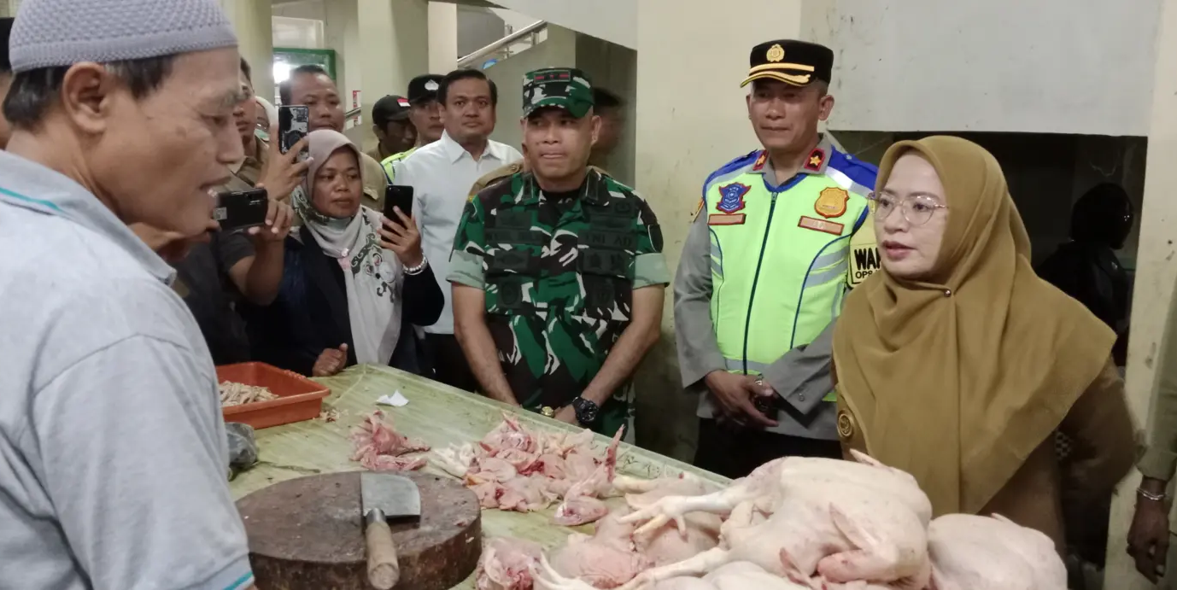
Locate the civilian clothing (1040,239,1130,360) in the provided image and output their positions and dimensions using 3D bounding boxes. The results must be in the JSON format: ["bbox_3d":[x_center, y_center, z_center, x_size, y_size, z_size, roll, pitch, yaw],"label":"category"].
[{"bbox_3d":[1.800,0.078,3.142,0.300,0.580,0.420,8,11,43],"label":"civilian clothing"}]

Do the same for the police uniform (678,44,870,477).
[{"bbox_3d":[0.410,0.304,1.983,0.490,1.730,0.310,4,9,25],"label":"police uniform"}]

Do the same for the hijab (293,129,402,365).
[{"bbox_3d":[-0.665,-0.140,2.364,0.300,0.650,0.300,-4,9,-25],"label":"hijab"}]

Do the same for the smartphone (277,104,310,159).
[{"bbox_3d":[-0.700,-0.380,2.067,0.076,0.160,0.012,-4,9,-27],"label":"smartphone"}]

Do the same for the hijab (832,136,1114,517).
[{"bbox_3d":[0.620,0.021,1.417,0.440,0.570,0.350,6,10,38],"label":"hijab"}]

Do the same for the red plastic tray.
[{"bbox_3d":[-0.815,0.238,1.852,0.420,0.068,0.370,-7,11,-41],"label":"red plastic tray"}]

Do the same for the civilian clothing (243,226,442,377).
[{"bbox_3d":[-0.670,0.090,2.417,0.540,0.580,0.360,-4,9,-25],"label":"civilian clothing"}]

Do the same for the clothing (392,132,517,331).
[{"bbox_3d":[-0.375,-0.194,2.750,0.500,0.660,0.280,-1,8,-10],"label":"clothing"}]

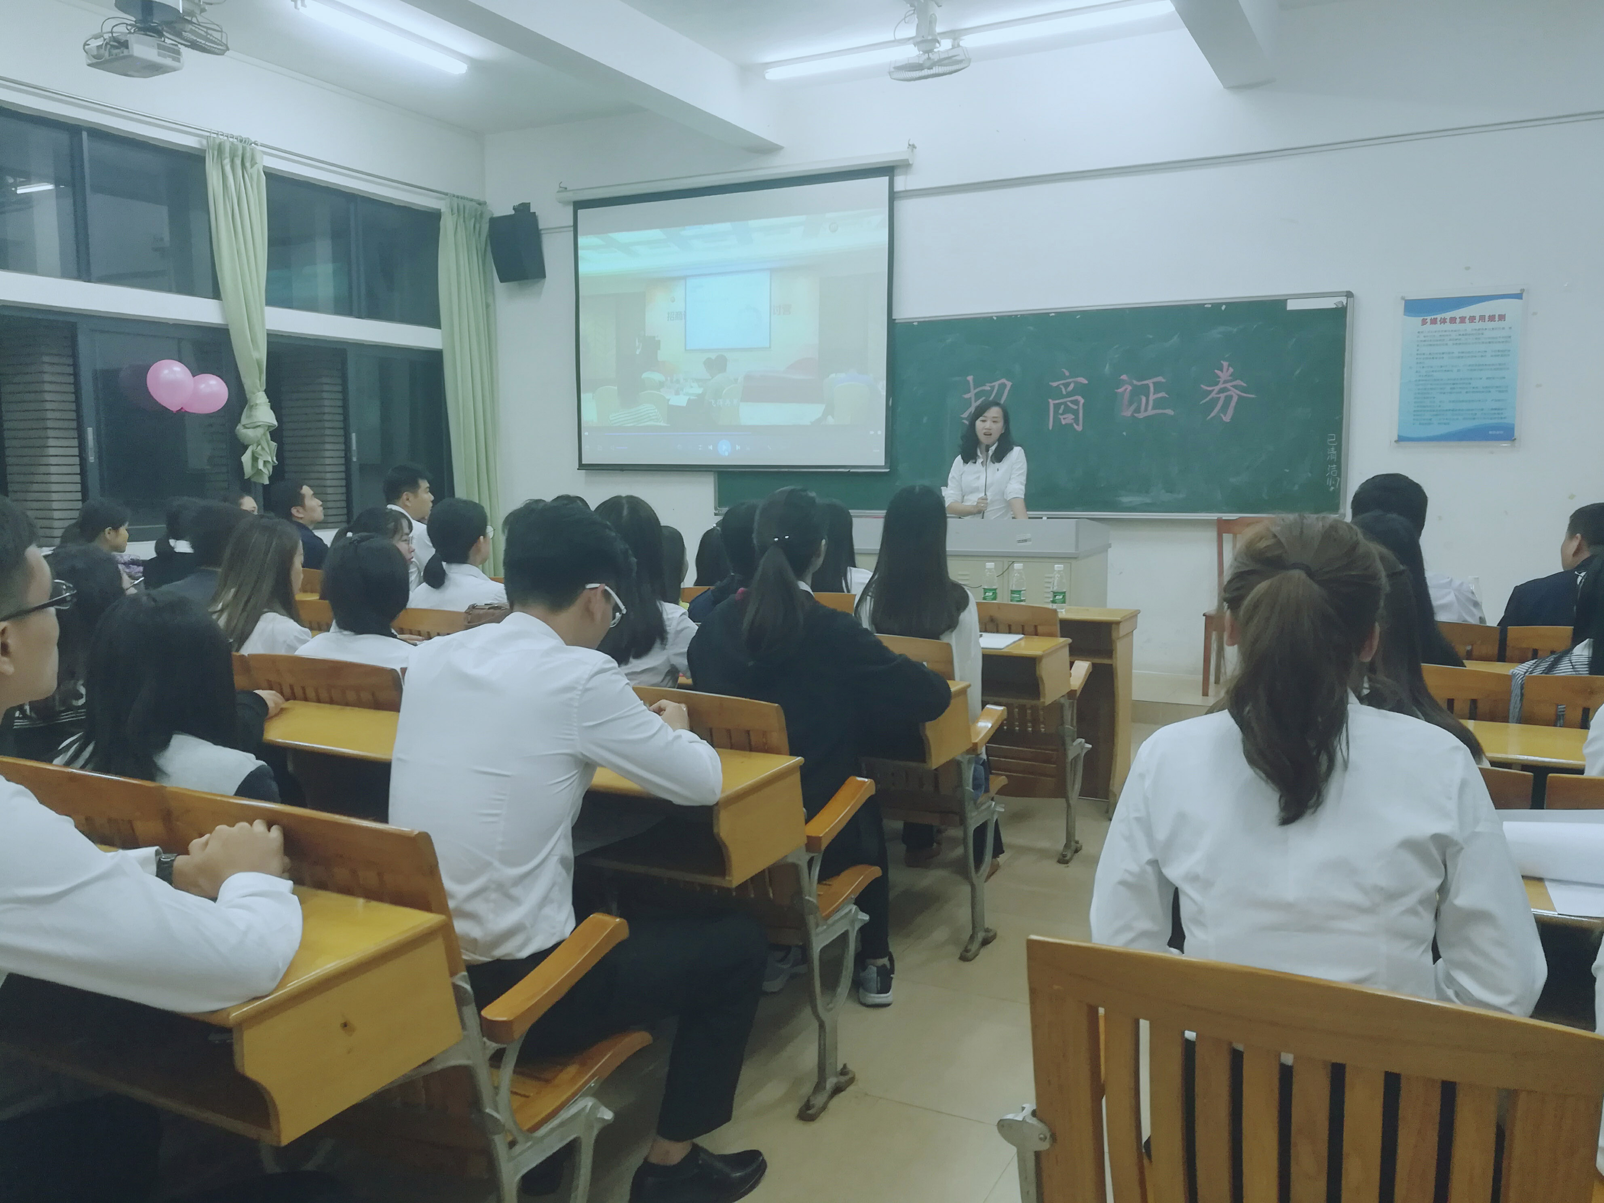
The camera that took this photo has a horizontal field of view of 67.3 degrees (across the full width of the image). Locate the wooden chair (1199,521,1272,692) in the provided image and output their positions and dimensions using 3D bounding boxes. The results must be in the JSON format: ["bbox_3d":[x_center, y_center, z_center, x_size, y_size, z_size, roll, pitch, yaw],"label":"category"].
[{"bbox_3d":[2.427,0.033,6.478,0.430,0.945,0.460,3,7,28],"label":"wooden chair"}]

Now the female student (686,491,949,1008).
[{"bbox_3d":[0.011,0.374,2.926,0.620,1.300,0.740,3,8,28],"label":"female student"}]

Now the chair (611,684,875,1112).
[{"bbox_3d":[-0.157,0.610,2.679,0.560,0.890,0.550,3,8,28],"label":"chair"}]

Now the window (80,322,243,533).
[{"bbox_3d":[-3.705,-0.967,7.006,0.070,1.200,0.980,3,8,28],"label":"window"}]

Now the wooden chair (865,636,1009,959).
[{"bbox_3d":[0.289,0.517,3.459,0.545,0.900,0.500,3,7,28],"label":"wooden chair"}]

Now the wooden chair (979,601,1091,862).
[{"bbox_3d":[0.729,0.431,4.262,0.545,0.890,0.440,3,7,28],"label":"wooden chair"}]

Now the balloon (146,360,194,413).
[{"bbox_3d":[-3.607,-1.226,6.873,0.265,0.295,0.265,3,8,28],"label":"balloon"}]

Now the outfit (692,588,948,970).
[{"bbox_3d":[0.002,0.441,2.916,0.620,0.950,0.680,3,8,28],"label":"outfit"}]

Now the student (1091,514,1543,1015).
[{"bbox_3d":[0.632,0.537,1.512,0.485,1.300,0.700,3,7,28],"label":"student"}]

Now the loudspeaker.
[{"bbox_3d":[-2.055,-2.568,8.720,0.250,0.470,0.220,3,21,28],"label":"loudspeaker"}]

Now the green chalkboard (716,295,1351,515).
[{"bbox_3d":[1.160,-1.151,7.370,3.980,1.200,0.060,3,8,28],"label":"green chalkboard"}]

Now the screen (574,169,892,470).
[{"bbox_3d":[-0.531,-1.829,8.130,2.483,1.887,0.050,3,7,28],"label":"screen"}]

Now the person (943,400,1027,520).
[{"bbox_3d":[1.023,-0.322,6.695,0.470,1.570,0.330,2,7,18],"label":"person"}]

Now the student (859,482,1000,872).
[{"bbox_3d":[0.431,0.291,3.676,0.460,1.300,0.760,3,7,28],"label":"student"}]

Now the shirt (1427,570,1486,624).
[{"bbox_3d":[1.870,0.159,3.807,0.480,0.600,0.360,3,8,28],"label":"shirt"}]

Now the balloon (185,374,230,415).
[{"bbox_3d":[-3.498,-1.219,7.079,0.250,0.250,0.260,3,8,28],"label":"balloon"}]

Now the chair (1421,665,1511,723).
[{"bbox_3d":[1.468,0.560,3.080,0.525,0.900,0.490,3,7,28],"label":"chair"}]

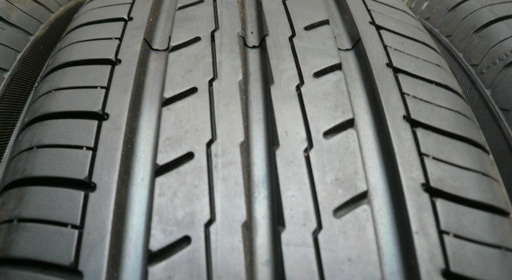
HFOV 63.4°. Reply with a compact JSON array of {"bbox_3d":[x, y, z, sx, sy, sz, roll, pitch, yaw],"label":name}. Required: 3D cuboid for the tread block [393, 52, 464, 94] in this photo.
[{"bbox_3d":[0.067,-0.025,0.167,0.035,0.009,0.013,18,46,-13],"label":"tread block"}]

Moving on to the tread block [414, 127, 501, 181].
[{"bbox_3d":[0.068,0.006,0.144,0.035,0.009,0.012,16,54,-16],"label":"tread block"}]

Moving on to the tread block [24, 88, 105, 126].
[{"bbox_3d":[-0.066,-0.010,0.146,0.032,0.009,0.013,-5,55,14],"label":"tread block"}]

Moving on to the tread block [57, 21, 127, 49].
[{"bbox_3d":[-0.067,-0.040,0.171,0.032,0.009,0.014,-7,48,14],"label":"tread block"}]

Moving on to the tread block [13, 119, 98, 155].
[{"bbox_3d":[-0.065,0.001,0.139,0.032,0.009,0.012,-4,58,15],"label":"tread block"}]

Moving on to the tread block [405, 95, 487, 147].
[{"bbox_3d":[0.068,-0.005,0.152,0.035,0.009,0.011,17,51,-15],"label":"tread block"}]

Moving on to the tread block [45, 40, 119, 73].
[{"bbox_3d":[-0.067,-0.031,0.162,0.032,0.009,0.014,-7,50,14],"label":"tread block"}]

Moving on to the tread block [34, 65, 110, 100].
[{"bbox_3d":[-0.066,-0.020,0.153,0.032,0.009,0.013,-6,53,14],"label":"tread block"}]

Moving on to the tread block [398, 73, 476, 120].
[{"bbox_3d":[0.068,-0.014,0.158,0.035,0.009,0.011,17,49,-14],"label":"tread block"}]

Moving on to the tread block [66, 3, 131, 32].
[{"bbox_3d":[-0.068,-0.050,0.181,0.032,0.009,0.015,-8,45,13],"label":"tread block"}]

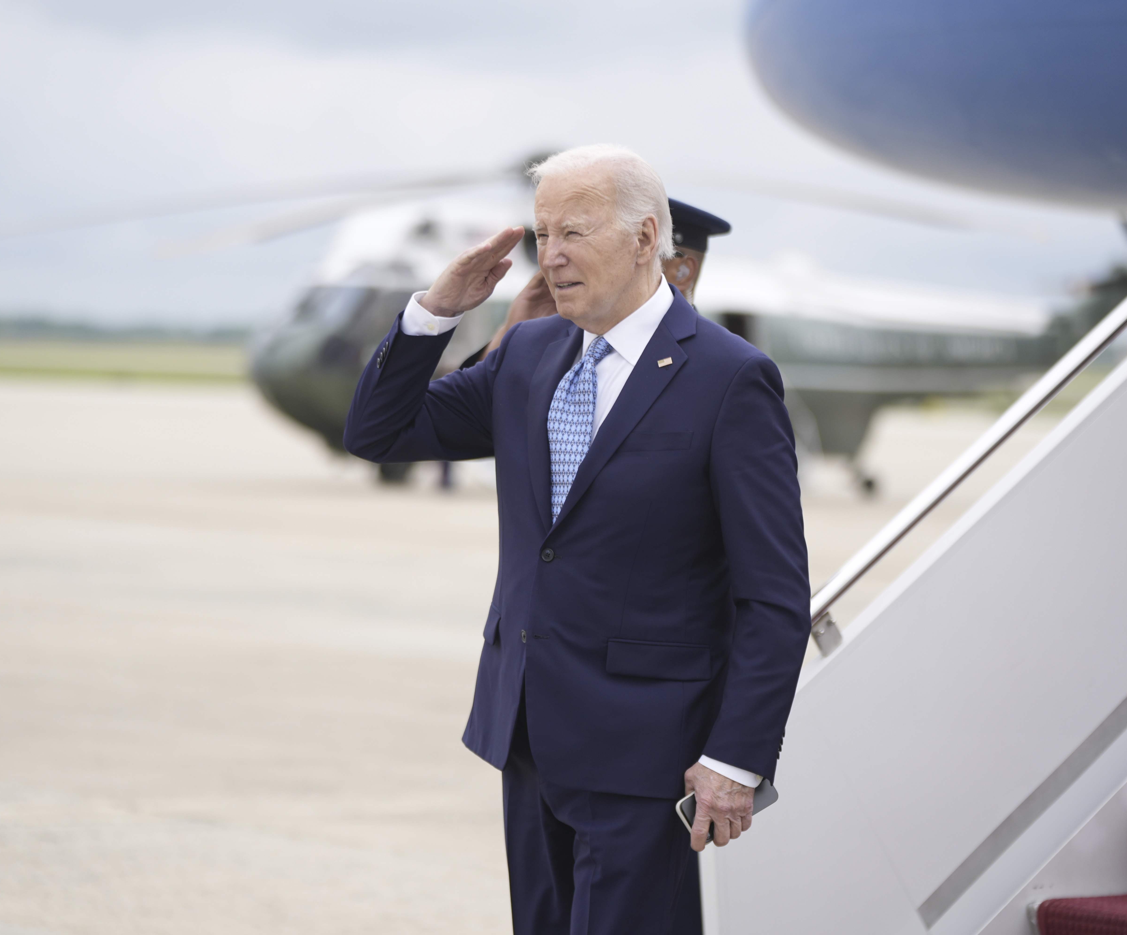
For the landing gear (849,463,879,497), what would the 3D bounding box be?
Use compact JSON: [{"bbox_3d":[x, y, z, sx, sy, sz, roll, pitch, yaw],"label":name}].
[{"bbox_3d":[4.422,0.186,70.000,0.500,0.520,0.240,1,2,-35],"label":"landing gear"}]

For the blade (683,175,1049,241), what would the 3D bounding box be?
[{"bbox_3d":[3.305,-3.572,63.089,0.460,0.220,8.670,0,8,-40],"label":"blade"}]

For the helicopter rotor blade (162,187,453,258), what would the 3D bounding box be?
[{"bbox_3d":[-2.753,-3.414,62.555,0.460,0.220,8.690,3,11,32],"label":"helicopter rotor blade"}]

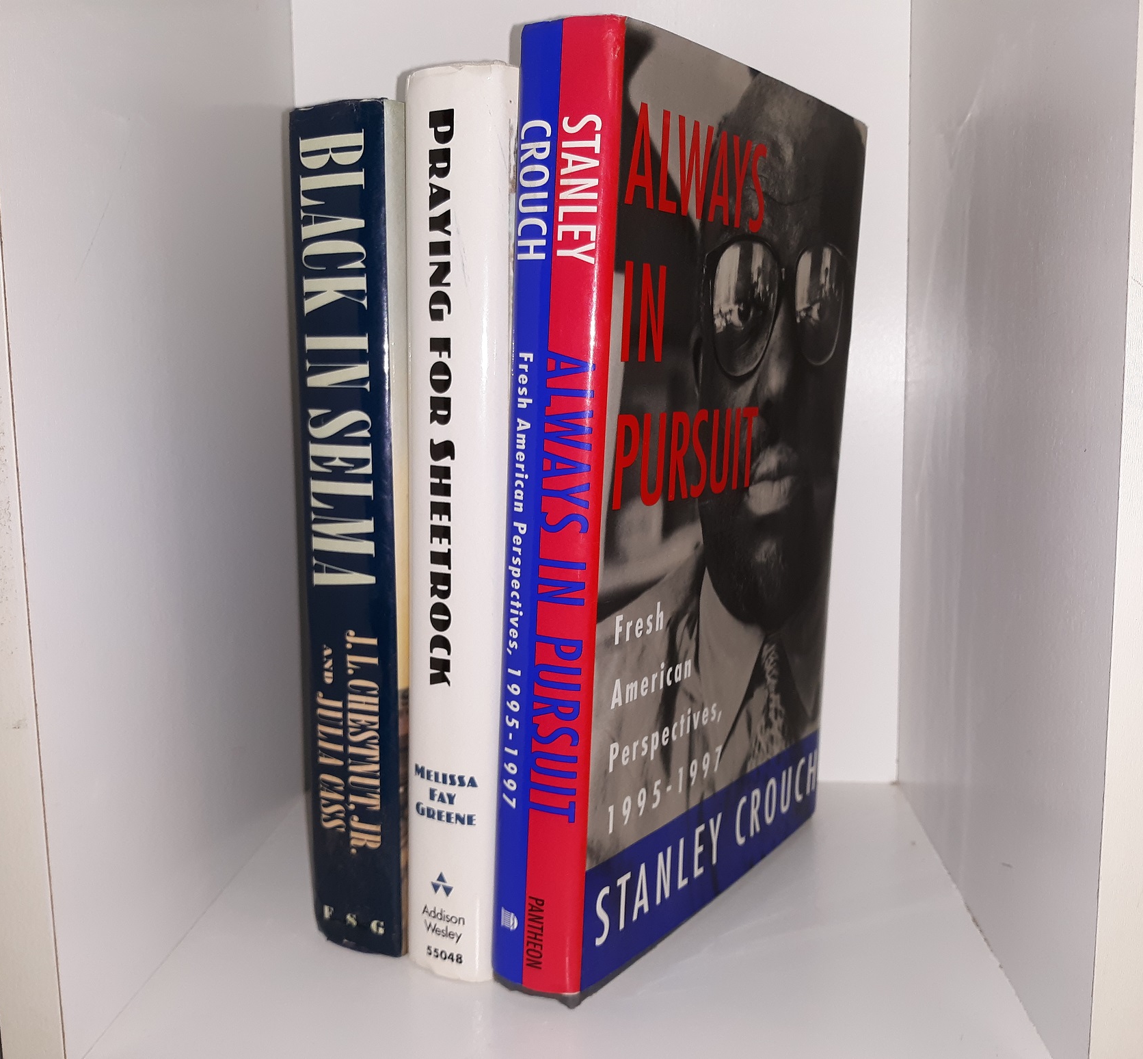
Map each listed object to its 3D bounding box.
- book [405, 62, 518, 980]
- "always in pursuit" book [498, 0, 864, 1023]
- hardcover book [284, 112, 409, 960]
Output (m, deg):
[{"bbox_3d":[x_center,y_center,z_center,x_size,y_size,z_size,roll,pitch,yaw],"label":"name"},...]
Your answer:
[{"bbox_3d":[0.006,-0.004,0.360,0.031,0.237,0.157,6,11,28],"label":"book"},{"bbox_3d":[0.038,-0.006,0.342,0.030,0.243,0.156,9,12,34],"label":"\"always in pursuit\" book"},{"bbox_3d":[-0.027,-0.004,0.378,0.030,0.234,0.155,4,10,27],"label":"hardcover book"}]

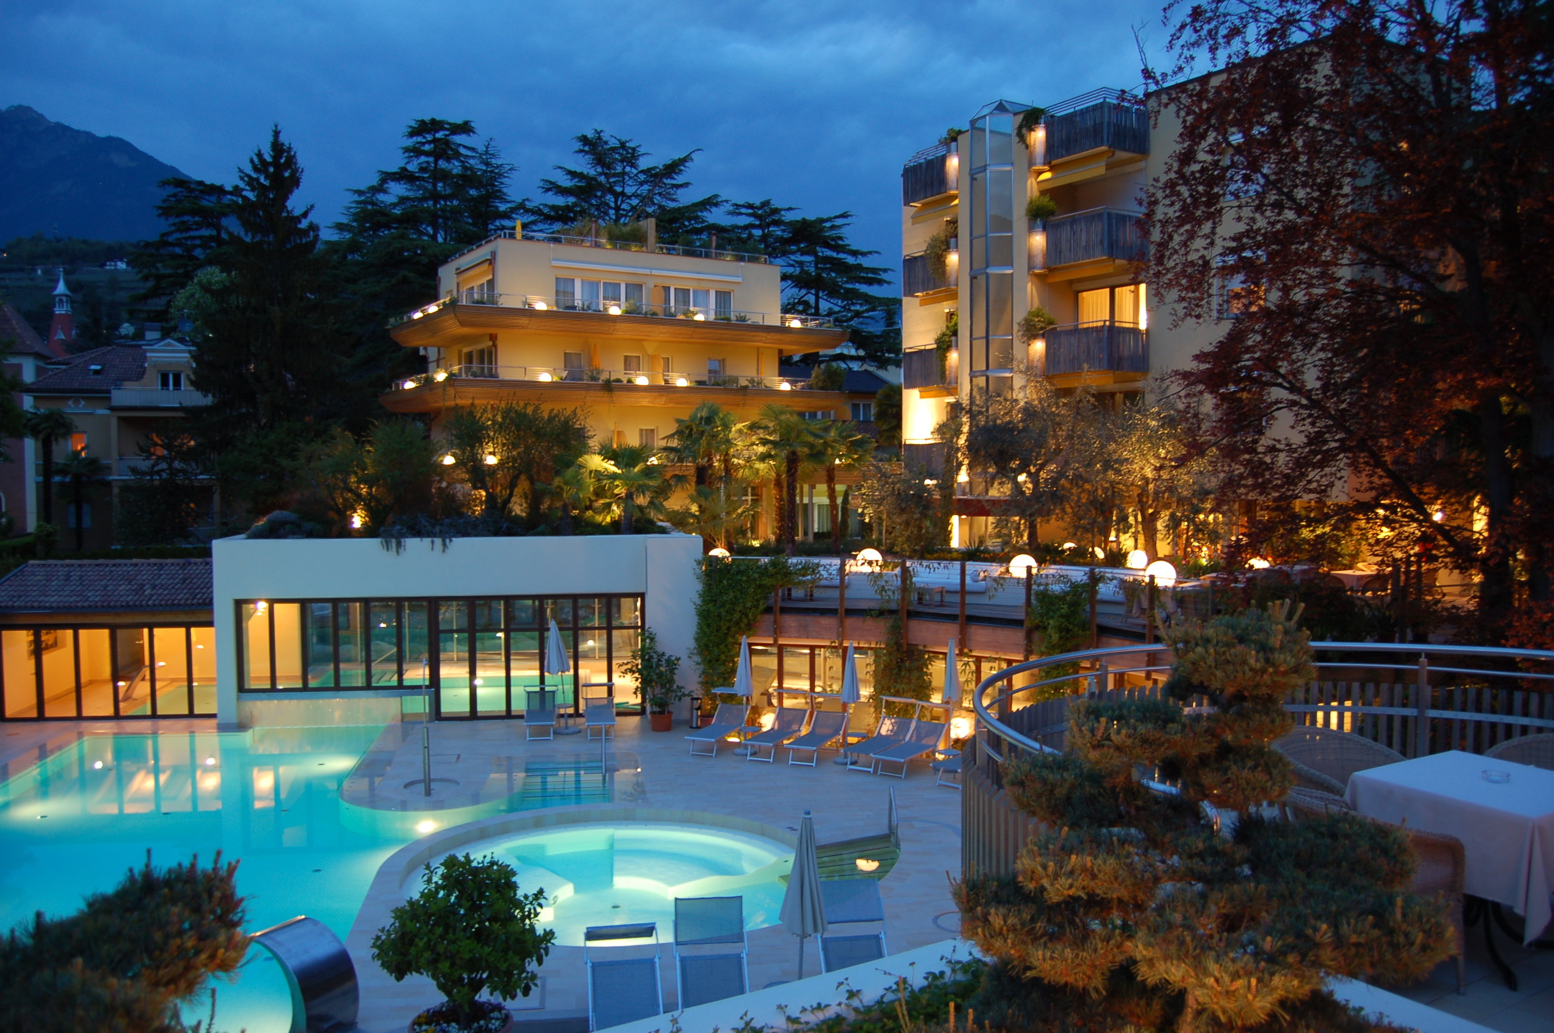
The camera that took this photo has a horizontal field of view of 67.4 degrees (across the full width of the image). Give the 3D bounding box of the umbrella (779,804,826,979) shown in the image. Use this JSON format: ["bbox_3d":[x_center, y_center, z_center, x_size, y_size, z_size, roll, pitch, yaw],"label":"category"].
[{"bbox_3d":[0.268,4.294,12.090,0.500,2.460,0.500,0,3,0],"label":"umbrella"}]

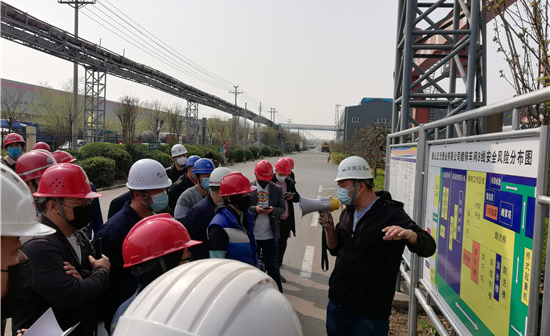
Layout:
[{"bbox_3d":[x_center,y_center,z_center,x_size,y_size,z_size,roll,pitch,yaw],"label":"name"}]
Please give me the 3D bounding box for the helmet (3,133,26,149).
[{"bbox_3d":[-2.971,-0.308,4.900,0.220,0.155,0.275,0,4,-27],"label":"helmet"}]

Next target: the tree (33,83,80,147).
[{"bbox_3d":[-12.094,-2.293,23.967,2.700,5.090,2.700,2,3,6],"label":"tree"}]

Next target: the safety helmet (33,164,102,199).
[{"bbox_3d":[-0.929,0.063,1.920,0.285,0.150,0.220,1,3,-10],"label":"safety helmet"}]

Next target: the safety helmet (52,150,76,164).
[{"bbox_3d":[-2.274,-0.113,4.600,0.290,0.160,0.220,-3,1,18],"label":"safety helmet"}]

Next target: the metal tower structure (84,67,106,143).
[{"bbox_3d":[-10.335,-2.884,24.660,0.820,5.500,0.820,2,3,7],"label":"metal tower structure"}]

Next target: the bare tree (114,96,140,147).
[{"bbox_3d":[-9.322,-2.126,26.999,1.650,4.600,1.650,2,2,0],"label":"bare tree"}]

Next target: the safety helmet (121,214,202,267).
[{"bbox_3d":[-0.406,0.250,1.540,0.285,0.153,0.220,-15,10,-29],"label":"safety helmet"}]

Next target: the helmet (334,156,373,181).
[{"bbox_3d":[0.497,0.005,2.700,0.275,0.157,0.220,1,4,-22],"label":"helmet"}]

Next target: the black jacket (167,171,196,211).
[{"bbox_3d":[-1.248,0.416,5.850,0.340,0.700,0.500,3,3,28],"label":"black jacket"}]

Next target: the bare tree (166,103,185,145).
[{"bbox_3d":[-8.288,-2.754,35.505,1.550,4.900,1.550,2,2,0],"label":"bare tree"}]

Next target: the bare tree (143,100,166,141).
[{"bbox_3d":[-9.645,-2.859,34.962,2.300,5.300,2.300,2,3,6],"label":"bare tree"}]

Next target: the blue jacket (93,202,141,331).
[{"bbox_3d":[-0.844,0.574,2.550,0.330,0.720,0.500,3,3,17],"label":"blue jacket"}]

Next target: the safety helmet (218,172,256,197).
[{"bbox_3d":[-0.267,0.117,3.050,0.285,0.160,0.220,-1,2,20],"label":"safety helmet"}]

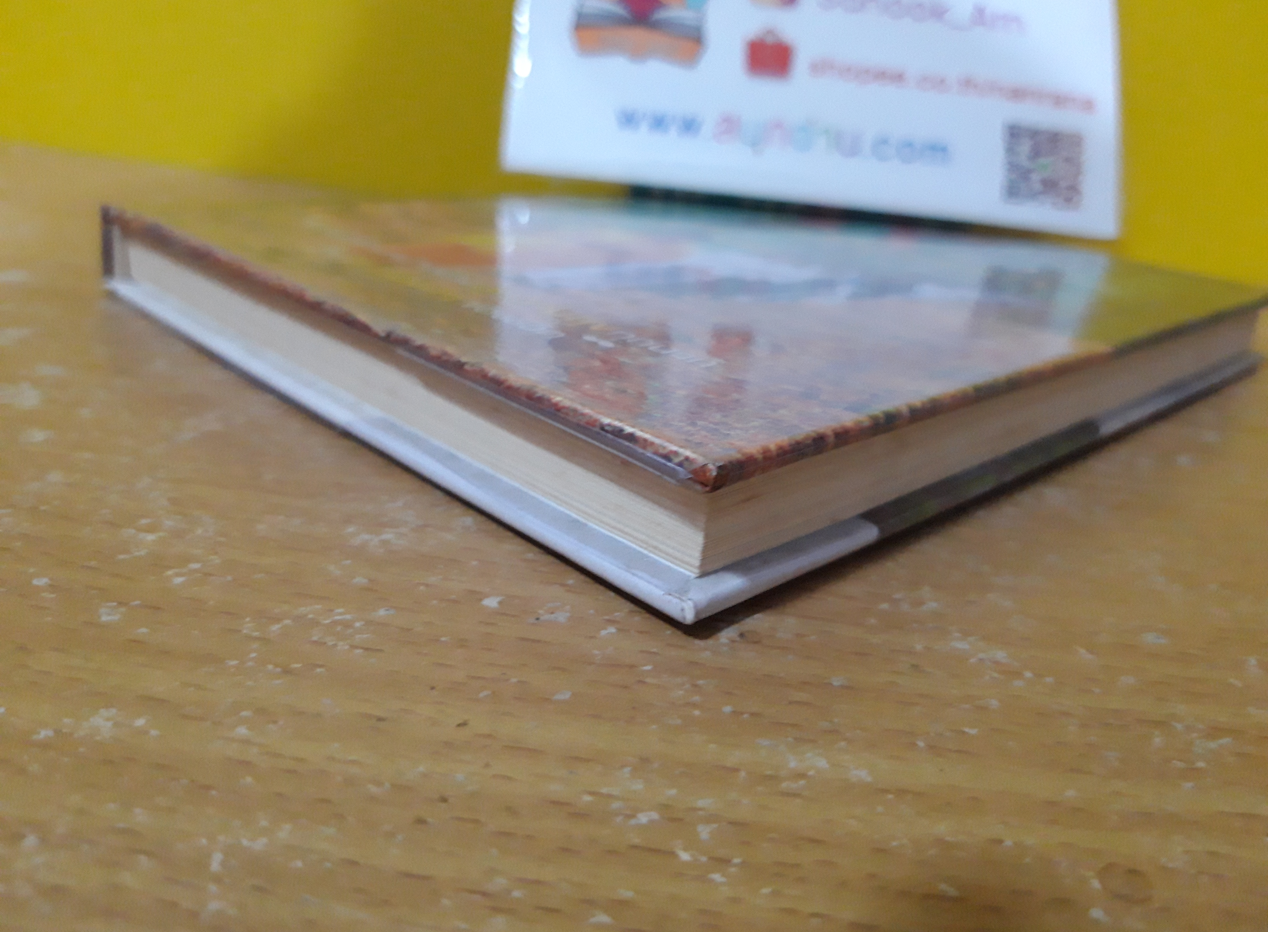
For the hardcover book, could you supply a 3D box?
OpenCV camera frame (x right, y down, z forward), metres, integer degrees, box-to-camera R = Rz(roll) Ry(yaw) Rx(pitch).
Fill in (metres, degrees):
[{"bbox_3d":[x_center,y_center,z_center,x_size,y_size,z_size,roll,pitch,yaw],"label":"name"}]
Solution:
[{"bbox_3d":[0.022,-0.037,0.204,0.200,0.016,0.157,-16,30,-43],"label":"hardcover book"}]

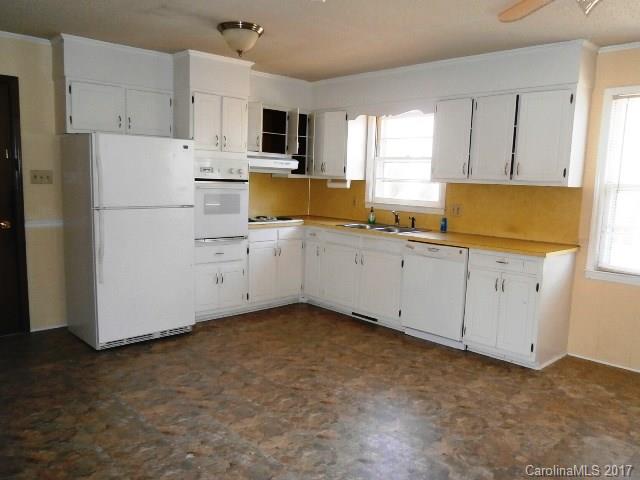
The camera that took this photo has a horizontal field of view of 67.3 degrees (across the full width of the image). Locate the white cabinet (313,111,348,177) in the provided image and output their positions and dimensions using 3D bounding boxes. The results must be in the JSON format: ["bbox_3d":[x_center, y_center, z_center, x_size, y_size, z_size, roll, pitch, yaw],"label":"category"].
[{"bbox_3d":[0.206,-1.072,5.560,0.345,0.730,0.610,-5,10,-44],"label":"white cabinet"}]

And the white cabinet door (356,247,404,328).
[{"bbox_3d":[0.557,0.428,4.591,0.504,0.650,0.030,9,11,43],"label":"white cabinet door"}]

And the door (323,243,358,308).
[{"bbox_3d":[0.203,0.368,4.931,0.466,0.644,0.030,9,11,43],"label":"door"}]

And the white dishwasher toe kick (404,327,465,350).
[{"bbox_3d":[1.011,0.852,4.263,0.040,0.085,0.595,-5,10,-44],"label":"white dishwasher toe kick"}]

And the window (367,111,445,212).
[{"bbox_3d":[0.922,-0.840,5.175,0.080,1.060,1.063,-6,10,-42],"label":"window"}]

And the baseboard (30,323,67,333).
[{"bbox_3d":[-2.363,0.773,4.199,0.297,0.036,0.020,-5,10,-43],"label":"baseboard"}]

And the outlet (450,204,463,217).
[{"bbox_3d":[1.319,-0.285,4.638,0.012,0.113,0.123,-5,10,-43],"label":"outlet"}]

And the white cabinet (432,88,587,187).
[{"bbox_3d":[1.600,-0.858,4.174,0.330,0.760,1.240,-6,10,-42],"label":"white cabinet"}]

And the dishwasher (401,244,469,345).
[{"bbox_3d":[1.229,0.430,4.467,0.605,0.816,0.610,-6,10,-42],"label":"dishwasher"}]

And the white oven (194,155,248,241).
[{"bbox_3d":[-1.141,-0.439,4.935,0.606,0.820,0.590,-6,10,-42],"label":"white oven"}]

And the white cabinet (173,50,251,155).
[{"bbox_3d":[-1.104,-1.285,4.678,0.624,0.842,0.584,-5,10,-43],"label":"white cabinet"}]

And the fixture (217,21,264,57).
[{"bbox_3d":[-0.569,-1.429,3.456,0.331,0.208,0.331,2,7,0],"label":"fixture"}]

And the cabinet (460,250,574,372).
[{"bbox_3d":[1.632,0.500,3.979,0.555,0.866,0.629,-5,10,-43],"label":"cabinet"}]

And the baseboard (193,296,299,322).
[{"bbox_3d":[-0.707,0.721,5.146,1.360,0.085,0.022,-6,10,-42],"label":"baseboard"}]

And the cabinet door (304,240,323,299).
[{"bbox_3d":[-0.082,0.319,5.204,0.276,0.647,0.030,9,11,43],"label":"cabinet door"}]

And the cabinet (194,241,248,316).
[{"bbox_3d":[-1.146,0.354,4.890,0.624,0.772,0.584,-5,10,-43],"label":"cabinet"}]

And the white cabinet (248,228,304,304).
[{"bbox_3d":[-0.676,0.241,5.507,0.749,0.825,0.615,-6,10,-42],"label":"white cabinet"}]

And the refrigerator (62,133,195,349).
[{"bbox_3d":[-1.653,-0.030,4.216,0.840,1.678,0.738,-5,10,-43],"label":"refrigerator"}]

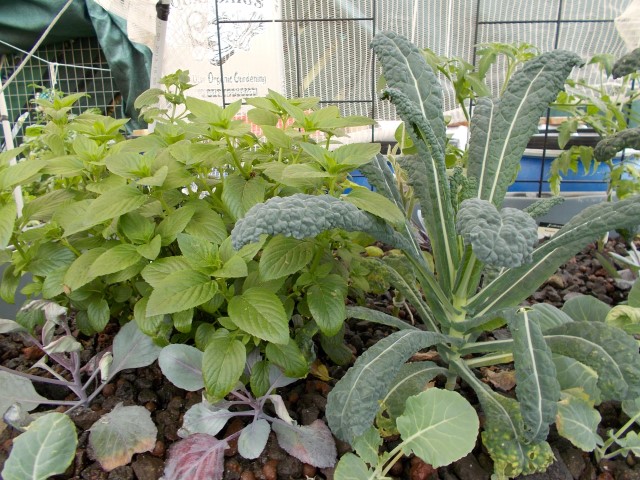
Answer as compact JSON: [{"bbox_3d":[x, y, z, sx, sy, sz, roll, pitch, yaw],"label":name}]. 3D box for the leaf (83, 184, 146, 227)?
[{"bbox_3d":[-0.248,-0.038,0.585,0.085,0.015,0.042,-34,53,-21],"label":"leaf"}]

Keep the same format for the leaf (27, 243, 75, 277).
[{"bbox_3d":[-0.359,0.026,0.648,0.066,0.043,0.059,-8,17,-23],"label":"leaf"}]

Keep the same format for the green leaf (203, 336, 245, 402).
[{"bbox_3d":[-0.099,0.133,0.497,0.044,0.064,0.018,17,-23,1],"label":"green leaf"}]

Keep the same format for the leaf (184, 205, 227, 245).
[{"bbox_3d":[-0.141,-0.019,0.593,0.048,0.016,0.073,-25,59,-22],"label":"leaf"}]

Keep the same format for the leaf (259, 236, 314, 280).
[{"bbox_3d":[-0.039,0.022,0.560,0.075,0.045,0.017,-35,-18,-15],"label":"leaf"}]

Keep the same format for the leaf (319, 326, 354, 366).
[{"bbox_3d":[0.021,0.134,0.605,0.036,0.059,0.016,-31,-10,-15],"label":"leaf"}]

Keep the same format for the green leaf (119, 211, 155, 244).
[{"bbox_3d":[-0.239,-0.017,0.628,0.064,0.043,0.044,13,20,41],"label":"green leaf"}]

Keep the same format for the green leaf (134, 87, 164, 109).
[{"bbox_3d":[-0.278,-0.230,0.785,0.051,0.015,0.030,-33,48,-11],"label":"green leaf"}]

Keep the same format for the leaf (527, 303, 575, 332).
[{"bbox_3d":[0.333,0.111,0.690,0.060,0.020,0.067,-30,47,-29],"label":"leaf"}]

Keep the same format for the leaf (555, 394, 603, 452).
[{"bbox_3d":[0.261,0.185,0.485,0.050,0.060,0.017,-49,0,-36],"label":"leaf"}]

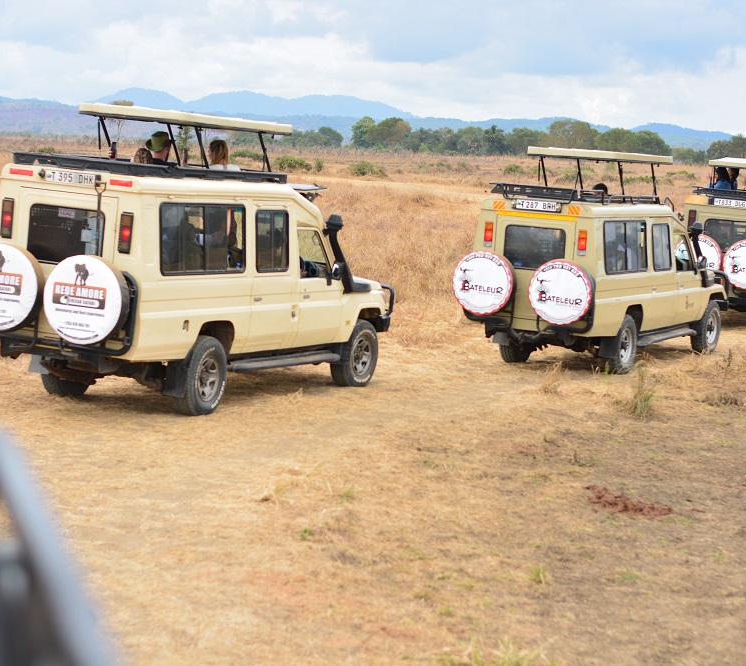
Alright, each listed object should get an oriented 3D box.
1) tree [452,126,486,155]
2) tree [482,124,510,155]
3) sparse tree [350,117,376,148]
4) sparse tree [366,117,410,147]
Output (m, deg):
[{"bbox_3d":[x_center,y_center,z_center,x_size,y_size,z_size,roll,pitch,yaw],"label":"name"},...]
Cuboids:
[{"bbox_3d":[20.636,-41.489,450.000,7.347,6.267,6.980,4,6,0],"label":"tree"},{"bbox_3d":[26.579,-41.705,450.000,6.267,6.699,5.953,4,6,0],"label":"tree"},{"bbox_3d":[-2.161,-43.217,450.000,5.834,7.131,5.543,4,6,0],"label":"sparse tree"},{"bbox_3d":[3.457,-43.217,450.000,9.724,7.131,9.238,4,6,0],"label":"sparse tree"}]

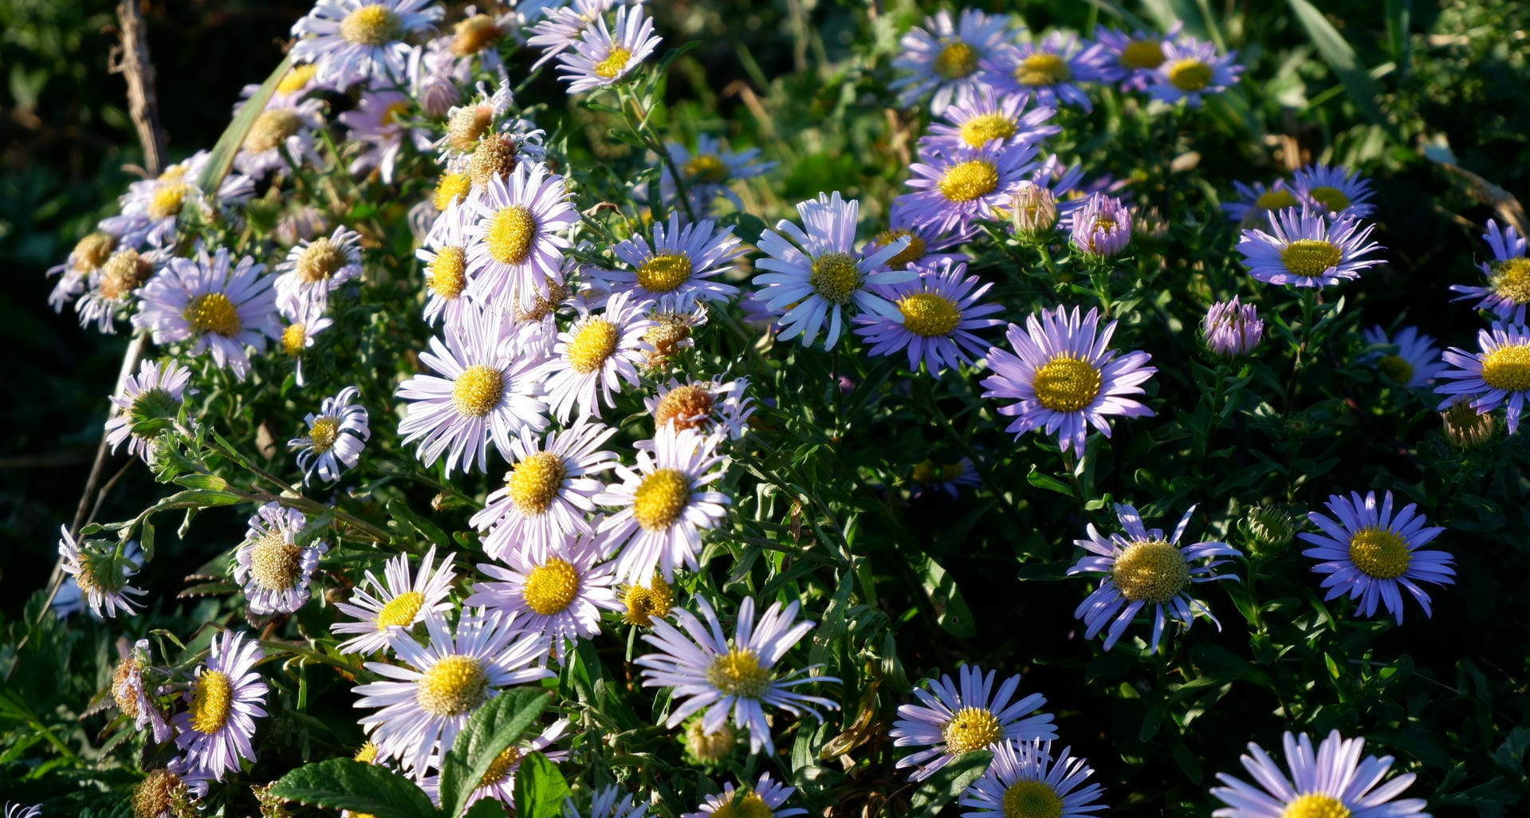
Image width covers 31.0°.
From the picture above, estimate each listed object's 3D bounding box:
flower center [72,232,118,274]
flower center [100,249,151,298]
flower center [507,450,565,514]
[{"bbox_3d":[-0.187,-0.044,0.770,0.014,0.007,0.014,-43,38,-4],"label":"flower center"},{"bbox_3d":[-0.176,-0.037,0.760,0.014,0.009,0.014,-15,55,15],"label":"flower center"},{"bbox_3d":[-0.057,0.018,0.693,0.015,0.007,0.015,-9,63,19],"label":"flower center"}]

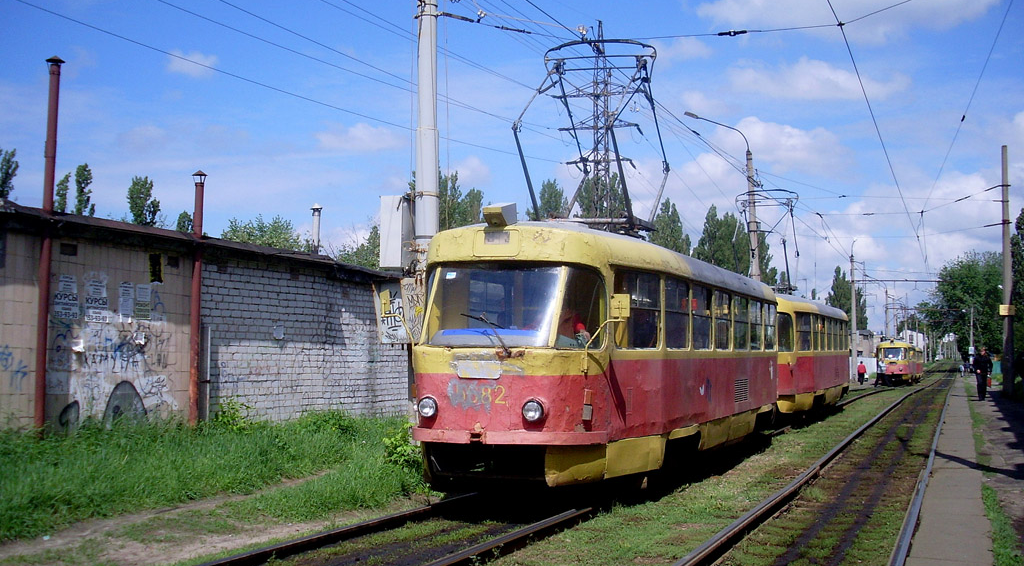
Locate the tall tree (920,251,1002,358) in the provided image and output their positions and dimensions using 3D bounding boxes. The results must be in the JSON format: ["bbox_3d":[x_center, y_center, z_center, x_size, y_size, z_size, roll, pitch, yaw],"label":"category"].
[{"bbox_3d":[52.400,3.500,130.000,10.000,14.400,10.000,-1,-4,21],"label":"tall tree"}]

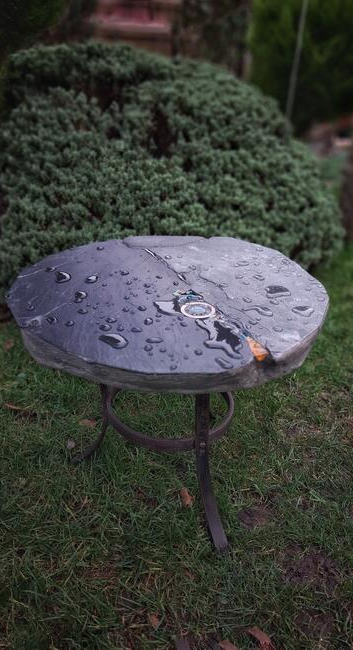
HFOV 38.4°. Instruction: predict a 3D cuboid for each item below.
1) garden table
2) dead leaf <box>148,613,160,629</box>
[{"bbox_3d":[-0.014,0.151,1.219,0.690,0.535,0.680,0,28,0],"label":"garden table"},{"bbox_3d":[-0.045,0.568,0.985,0.018,0.009,0.030,-15,32,-26],"label":"dead leaf"}]

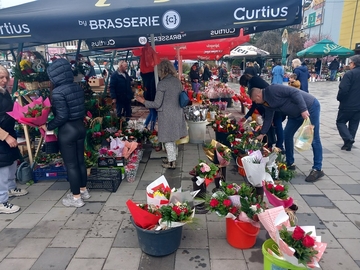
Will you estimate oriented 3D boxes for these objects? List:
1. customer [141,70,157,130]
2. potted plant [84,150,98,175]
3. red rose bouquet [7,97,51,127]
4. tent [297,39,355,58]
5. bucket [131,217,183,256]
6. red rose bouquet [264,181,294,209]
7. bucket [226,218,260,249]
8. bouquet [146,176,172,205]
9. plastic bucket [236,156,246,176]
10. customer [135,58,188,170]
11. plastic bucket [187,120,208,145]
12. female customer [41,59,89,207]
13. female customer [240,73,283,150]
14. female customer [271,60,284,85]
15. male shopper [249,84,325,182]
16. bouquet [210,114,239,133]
[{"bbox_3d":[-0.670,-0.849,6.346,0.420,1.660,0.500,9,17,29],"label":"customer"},{"bbox_3d":[-1.275,0.422,3.995,0.250,0.410,0.250,0,15,0],"label":"potted plant"},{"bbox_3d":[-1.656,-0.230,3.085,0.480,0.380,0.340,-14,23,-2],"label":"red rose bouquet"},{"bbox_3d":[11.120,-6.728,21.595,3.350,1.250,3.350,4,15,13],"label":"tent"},{"bbox_3d":[-0.208,0.874,2.565,0.465,0.287,0.465,0,15,0],"label":"bucket"},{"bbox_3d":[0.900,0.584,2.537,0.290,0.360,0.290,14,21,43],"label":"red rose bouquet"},{"bbox_3d":[0.591,0.863,2.651,0.315,0.280,0.315,0,15,0],"label":"bucket"},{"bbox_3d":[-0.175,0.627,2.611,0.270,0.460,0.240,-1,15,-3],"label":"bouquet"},{"bbox_3d":[1.005,0.458,4.191,0.320,0.260,0.320,0,15,0],"label":"plastic bucket"},{"bbox_3d":[-0.274,-0.336,4.495,0.680,1.660,0.540,9,17,30],"label":"customer"},{"bbox_3d":[0.362,-0.068,5.880,0.430,0.420,0.430,0,15,0],"label":"plastic bucket"},{"bbox_3d":[-1.280,-0.004,3.187,0.460,1.660,0.490,12,19,38],"label":"female customer"},{"bbox_3d":[1.447,-0.348,4.999,0.880,1.410,0.520,-1,15,-3],"label":"female customer"},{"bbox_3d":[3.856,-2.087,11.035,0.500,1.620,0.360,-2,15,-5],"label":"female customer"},{"bbox_3d":[1.567,-0.061,4.072,1.150,1.320,0.620,-3,15,-10],"label":"male shopper"},{"bbox_3d":[0.863,-0.210,5.429,0.500,0.330,0.420,0,15,0],"label":"bouquet"}]

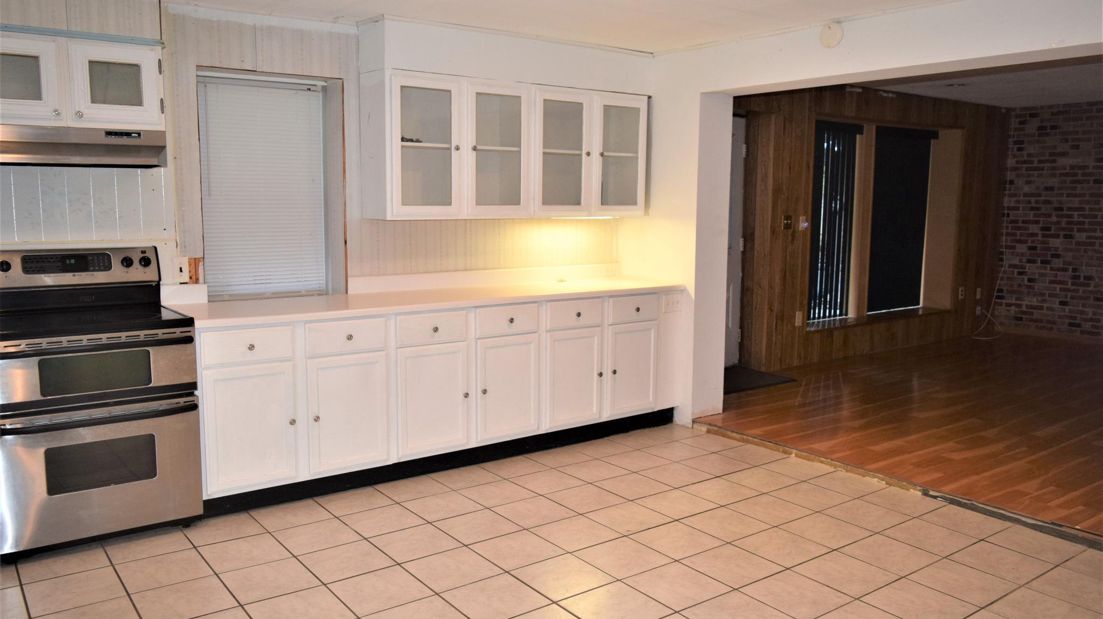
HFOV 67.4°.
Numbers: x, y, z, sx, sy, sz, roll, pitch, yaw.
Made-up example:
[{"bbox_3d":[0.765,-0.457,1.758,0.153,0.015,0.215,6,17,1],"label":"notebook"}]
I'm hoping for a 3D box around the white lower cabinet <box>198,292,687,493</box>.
[{"bbox_3d":[-0.541,0.332,4.654,2.905,0.780,0.628,-5,9,-37],"label":"white lower cabinet"}]

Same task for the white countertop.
[{"bbox_3d":[-0.522,-0.067,4.605,2.942,0.036,0.643,-5,9,-37],"label":"white countertop"}]

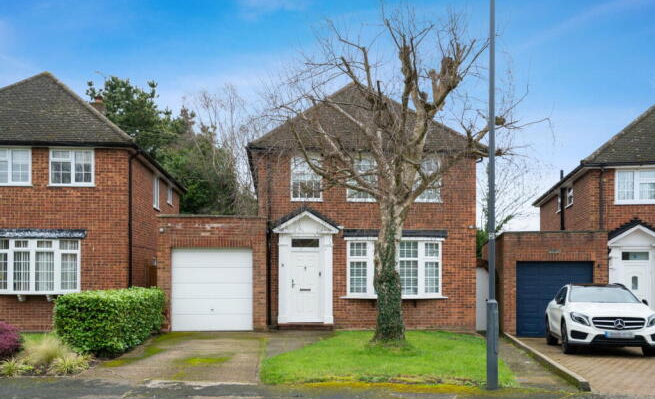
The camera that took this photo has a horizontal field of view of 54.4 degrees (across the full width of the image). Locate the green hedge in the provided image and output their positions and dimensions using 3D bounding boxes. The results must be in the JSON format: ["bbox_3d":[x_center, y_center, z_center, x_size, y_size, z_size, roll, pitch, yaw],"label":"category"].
[{"bbox_3d":[-4.500,2.550,13.500,1.000,1.200,4.300,0,-4,0],"label":"green hedge"}]

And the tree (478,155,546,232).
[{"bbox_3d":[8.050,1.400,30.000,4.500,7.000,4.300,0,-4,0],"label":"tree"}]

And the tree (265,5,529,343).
[{"bbox_3d":[1.600,-0.550,14.800,6.000,7.700,5.400,0,-4,0],"label":"tree"}]

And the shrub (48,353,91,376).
[{"bbox_3d":[-3.960,2.530,9.750,0.620,0.360,0.550,0,-4,0],"label":"shrub"}]

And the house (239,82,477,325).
[{"bbox_3d":[0.797,0.144,21.997,6.500,7.700,8.700,0,-4,-5],"label":"house"}]

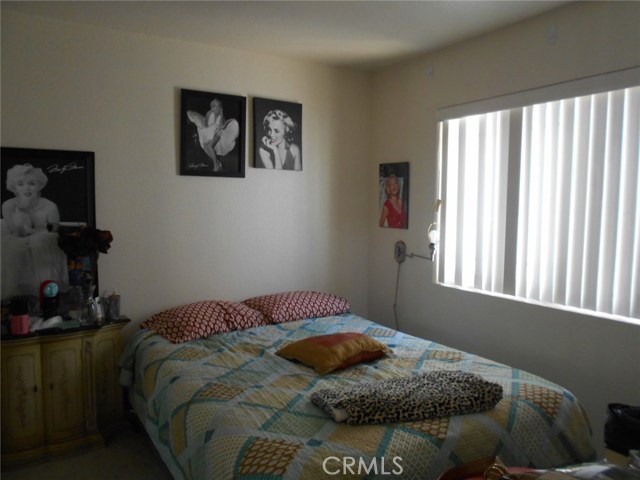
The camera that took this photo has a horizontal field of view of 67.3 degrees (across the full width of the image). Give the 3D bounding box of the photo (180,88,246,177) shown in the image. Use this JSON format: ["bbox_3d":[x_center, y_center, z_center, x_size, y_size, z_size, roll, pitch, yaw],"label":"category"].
[{"bbox_3d":[-0.740,-0.729,3.340,0.460,0.570,0.033,-3,6,-32],"label":"photo"}]

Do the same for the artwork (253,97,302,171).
[{"bbox_3d":[-0.318,-0.783,3.596,0.400,0.500,0.033,-3,6,-32],"label":"artwork"}]

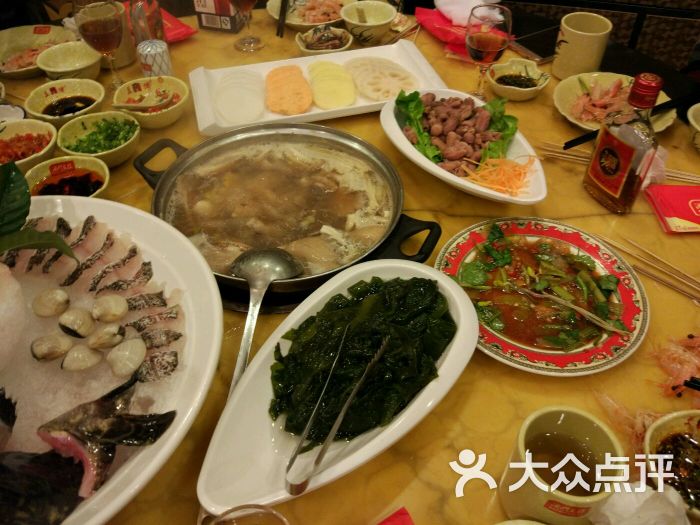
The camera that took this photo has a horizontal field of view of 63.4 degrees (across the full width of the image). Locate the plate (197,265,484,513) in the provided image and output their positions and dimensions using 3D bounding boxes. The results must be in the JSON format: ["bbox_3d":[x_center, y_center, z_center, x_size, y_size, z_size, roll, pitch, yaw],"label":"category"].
[{"bbox_3d":[-0.002,0.113,0.523,0.166,0.045,0.318,29,53,25],"label":"plate"}]

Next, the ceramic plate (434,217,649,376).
[{"bbox_3d":[0.201,0.034,0.608,0.221,0.028,0.221,0,47,0],"label":"ceramic plate"}]

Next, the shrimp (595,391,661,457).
[{"bbox_3d":[0.254,0.137,0.516,0.048,0.020,0.072,-22,50,-19],"label":"shrimp"}]

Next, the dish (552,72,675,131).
[{"bbox_3d":[0.387,-0.222,0.844,0.174,0.037,0.174,0,47,0],"label":"dish"}]

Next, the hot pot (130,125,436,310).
[{"bbox_3d":[-0.089,-0.062,0.703,0.403,0.075,0.293,19,50,17],"label":"hot pot"}]

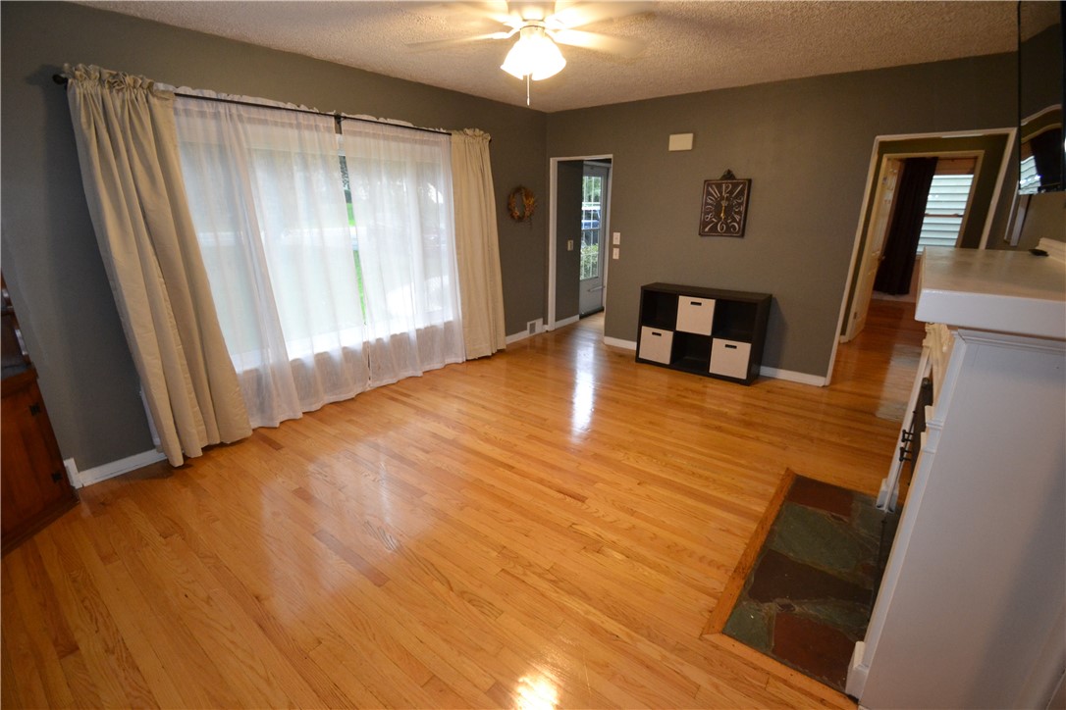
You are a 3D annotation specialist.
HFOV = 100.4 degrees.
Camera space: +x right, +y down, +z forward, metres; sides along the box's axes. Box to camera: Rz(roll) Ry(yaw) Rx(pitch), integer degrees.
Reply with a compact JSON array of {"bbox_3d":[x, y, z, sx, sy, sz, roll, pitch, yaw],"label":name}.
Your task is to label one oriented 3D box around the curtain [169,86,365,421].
[{"bbox_3d":[-1.775,-0.604,3.248,0.100,2.218,1.047,14,23,38],"label":"curtain"}]

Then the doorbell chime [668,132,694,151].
[{"bbox_3d":[1.400,-2.016,4.210,0.223,0.136,0.050,14,23,38],"label":"doorbell chime"}]

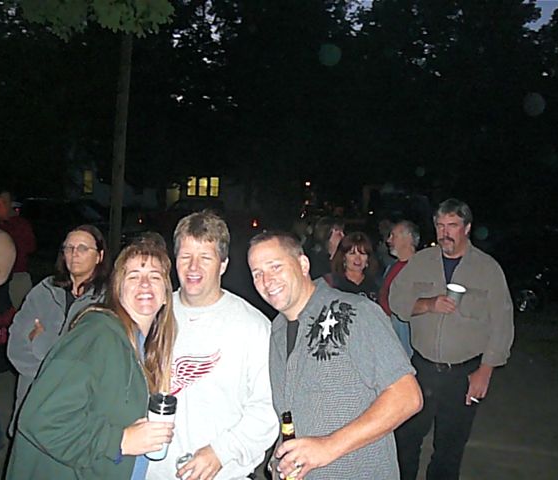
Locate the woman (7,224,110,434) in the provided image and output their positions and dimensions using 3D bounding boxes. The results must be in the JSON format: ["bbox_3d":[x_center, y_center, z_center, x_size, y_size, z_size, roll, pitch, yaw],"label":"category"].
[{"bbox_3d":[-0.902,0.710,2.720,0.560,1.553,0.400,3,0,12],"label":"woman"}]

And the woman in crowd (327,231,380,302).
[{"bbox_3d":[0.389,0.751,3.750,0.460,1.602,0.320,3,0,-5],"label":"woman in crowd"}]

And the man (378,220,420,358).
[{"bbox_3d":[0.697,0.723,4.000,0.360,1.689,0.500,3,0,-12],"label":"man"}]

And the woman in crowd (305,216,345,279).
[{"bbox_3d":[0.316,0.695,4.500,0.320,1.704,0.460,3,0,24],"label":"woman in crowd"}]

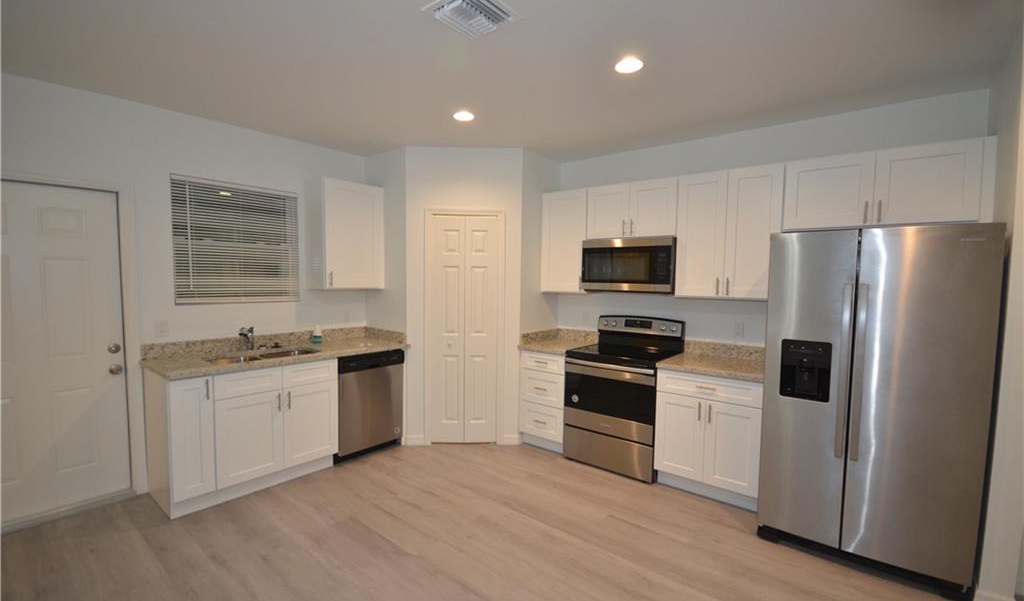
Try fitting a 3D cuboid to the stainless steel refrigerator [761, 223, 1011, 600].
[{"bbox_3d":[1.998,0.514,2.425,0.905,1.768,0.900,3,3,38],"label":"stainless steel refrigerator"}]

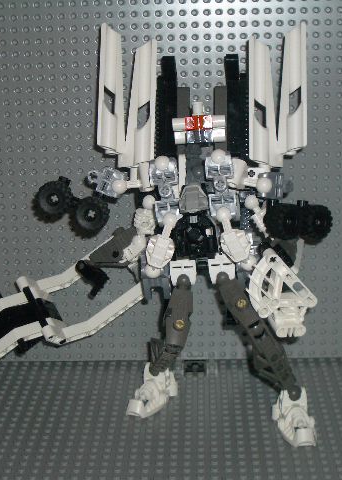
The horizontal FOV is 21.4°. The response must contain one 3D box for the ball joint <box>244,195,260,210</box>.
[{"bbox_3d":[0.052,-0.024,0.580,0.009,0.009,0.009,-1,16,2],"label":"ball joint"}]

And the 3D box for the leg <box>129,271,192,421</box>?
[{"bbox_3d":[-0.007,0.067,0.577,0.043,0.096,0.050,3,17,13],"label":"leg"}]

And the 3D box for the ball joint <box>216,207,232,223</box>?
[{"bbox_3d":[0.033,-0.016,0.562,0.009,0.009,0.009,-1,17,2],"label":"ball joint"}]

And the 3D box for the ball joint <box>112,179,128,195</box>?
[{"bbox_3d":[-0.033,-0.034,0.580,0.009,0.009,0.009,-1,16,2],"label":"ball joint"}]

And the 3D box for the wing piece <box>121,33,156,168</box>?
[{"bbox_3d":[-0.018,-0.087,0.578,0.017,0.082,0.013,5,6,0],"label":"wing piece"}]

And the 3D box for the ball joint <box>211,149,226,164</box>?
[{"bbox_3d":[0.029,-0.051,0.561,0.009,0.009,0.009,-1,16,2],"label":"ball joint"}]

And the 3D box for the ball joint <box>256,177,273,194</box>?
[{"bbox_3d":[0.058,-0.033,0.556,0.009,0.009,0.009,-1,17,2],"label":"ball joint"}]

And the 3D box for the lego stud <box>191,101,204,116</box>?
[{"bbox_3d":[0.016,-0.080,0.553,0.007,0.009,0.007,-1,17,2],"label":"lego stud"}]

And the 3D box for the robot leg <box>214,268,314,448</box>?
[{"bbox_3d":[0.058,0.070,0.558,0.057,0.097,0.052,-3,17,-4],"label":"robot leg"}]

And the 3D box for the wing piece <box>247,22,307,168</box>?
[{"bbox_3d":[0.068,-0.092,0.576,0.039,0.093,0.018,2,5,1],"label":"wing piece"}]

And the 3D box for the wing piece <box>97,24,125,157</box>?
[{"bbox_3d":[-0.037,-0.095,0.576,0.015,0.082,0.013,1,6,2],"label":"wing piece"}]

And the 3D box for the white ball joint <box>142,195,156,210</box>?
[{"bbox_3d":[-0.014,-0.024,0.585,0.009,0.009,0.009,-1,16,2],"label":"white ball joint"}]

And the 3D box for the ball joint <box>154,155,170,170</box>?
[{"bbox_3d":[-0.005,-0.048,0.562,0.009,0.009,0.009,-1,17,2],"label":"ball joint"}]

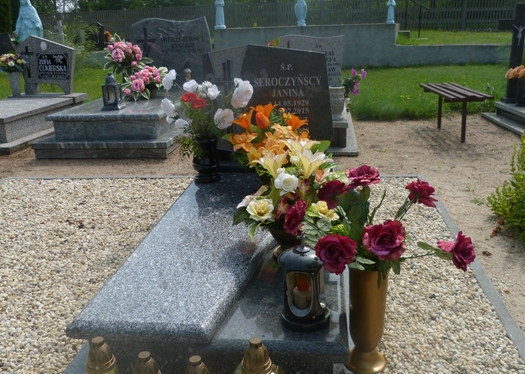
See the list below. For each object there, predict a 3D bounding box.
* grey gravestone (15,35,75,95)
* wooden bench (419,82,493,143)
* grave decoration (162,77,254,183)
[{"bbox_3d":[-2.785,-1.565,6.514,0.700,0.748,0.120,0,17,5],"label":"grey gravestone"},{"bbox_3d":[1.916,-0.751,5.107,0.370,0.447,1.380,0,17,5],"label":"wooden bench"},{"bbox_3d":[-0.286,-0.297,2.677,0.478,0.554,0.400,0,17,5],"label":"grave decoration"}]

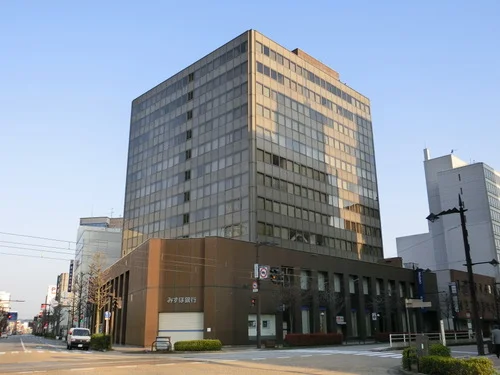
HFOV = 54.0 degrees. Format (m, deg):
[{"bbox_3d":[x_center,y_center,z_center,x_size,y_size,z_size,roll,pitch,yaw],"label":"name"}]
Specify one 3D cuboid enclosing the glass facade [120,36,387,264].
[{"bbox_3d":[0.334,-1.181,93.028,33.600,33.880,33.600,-16,-22,42],"label":"glass facade"}]

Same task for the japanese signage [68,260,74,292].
[{"bbox_3d":[-49.425,24.643,135.982,0.950,8.600,0.300,7,-18,-23],"label":"japanese signage"}]

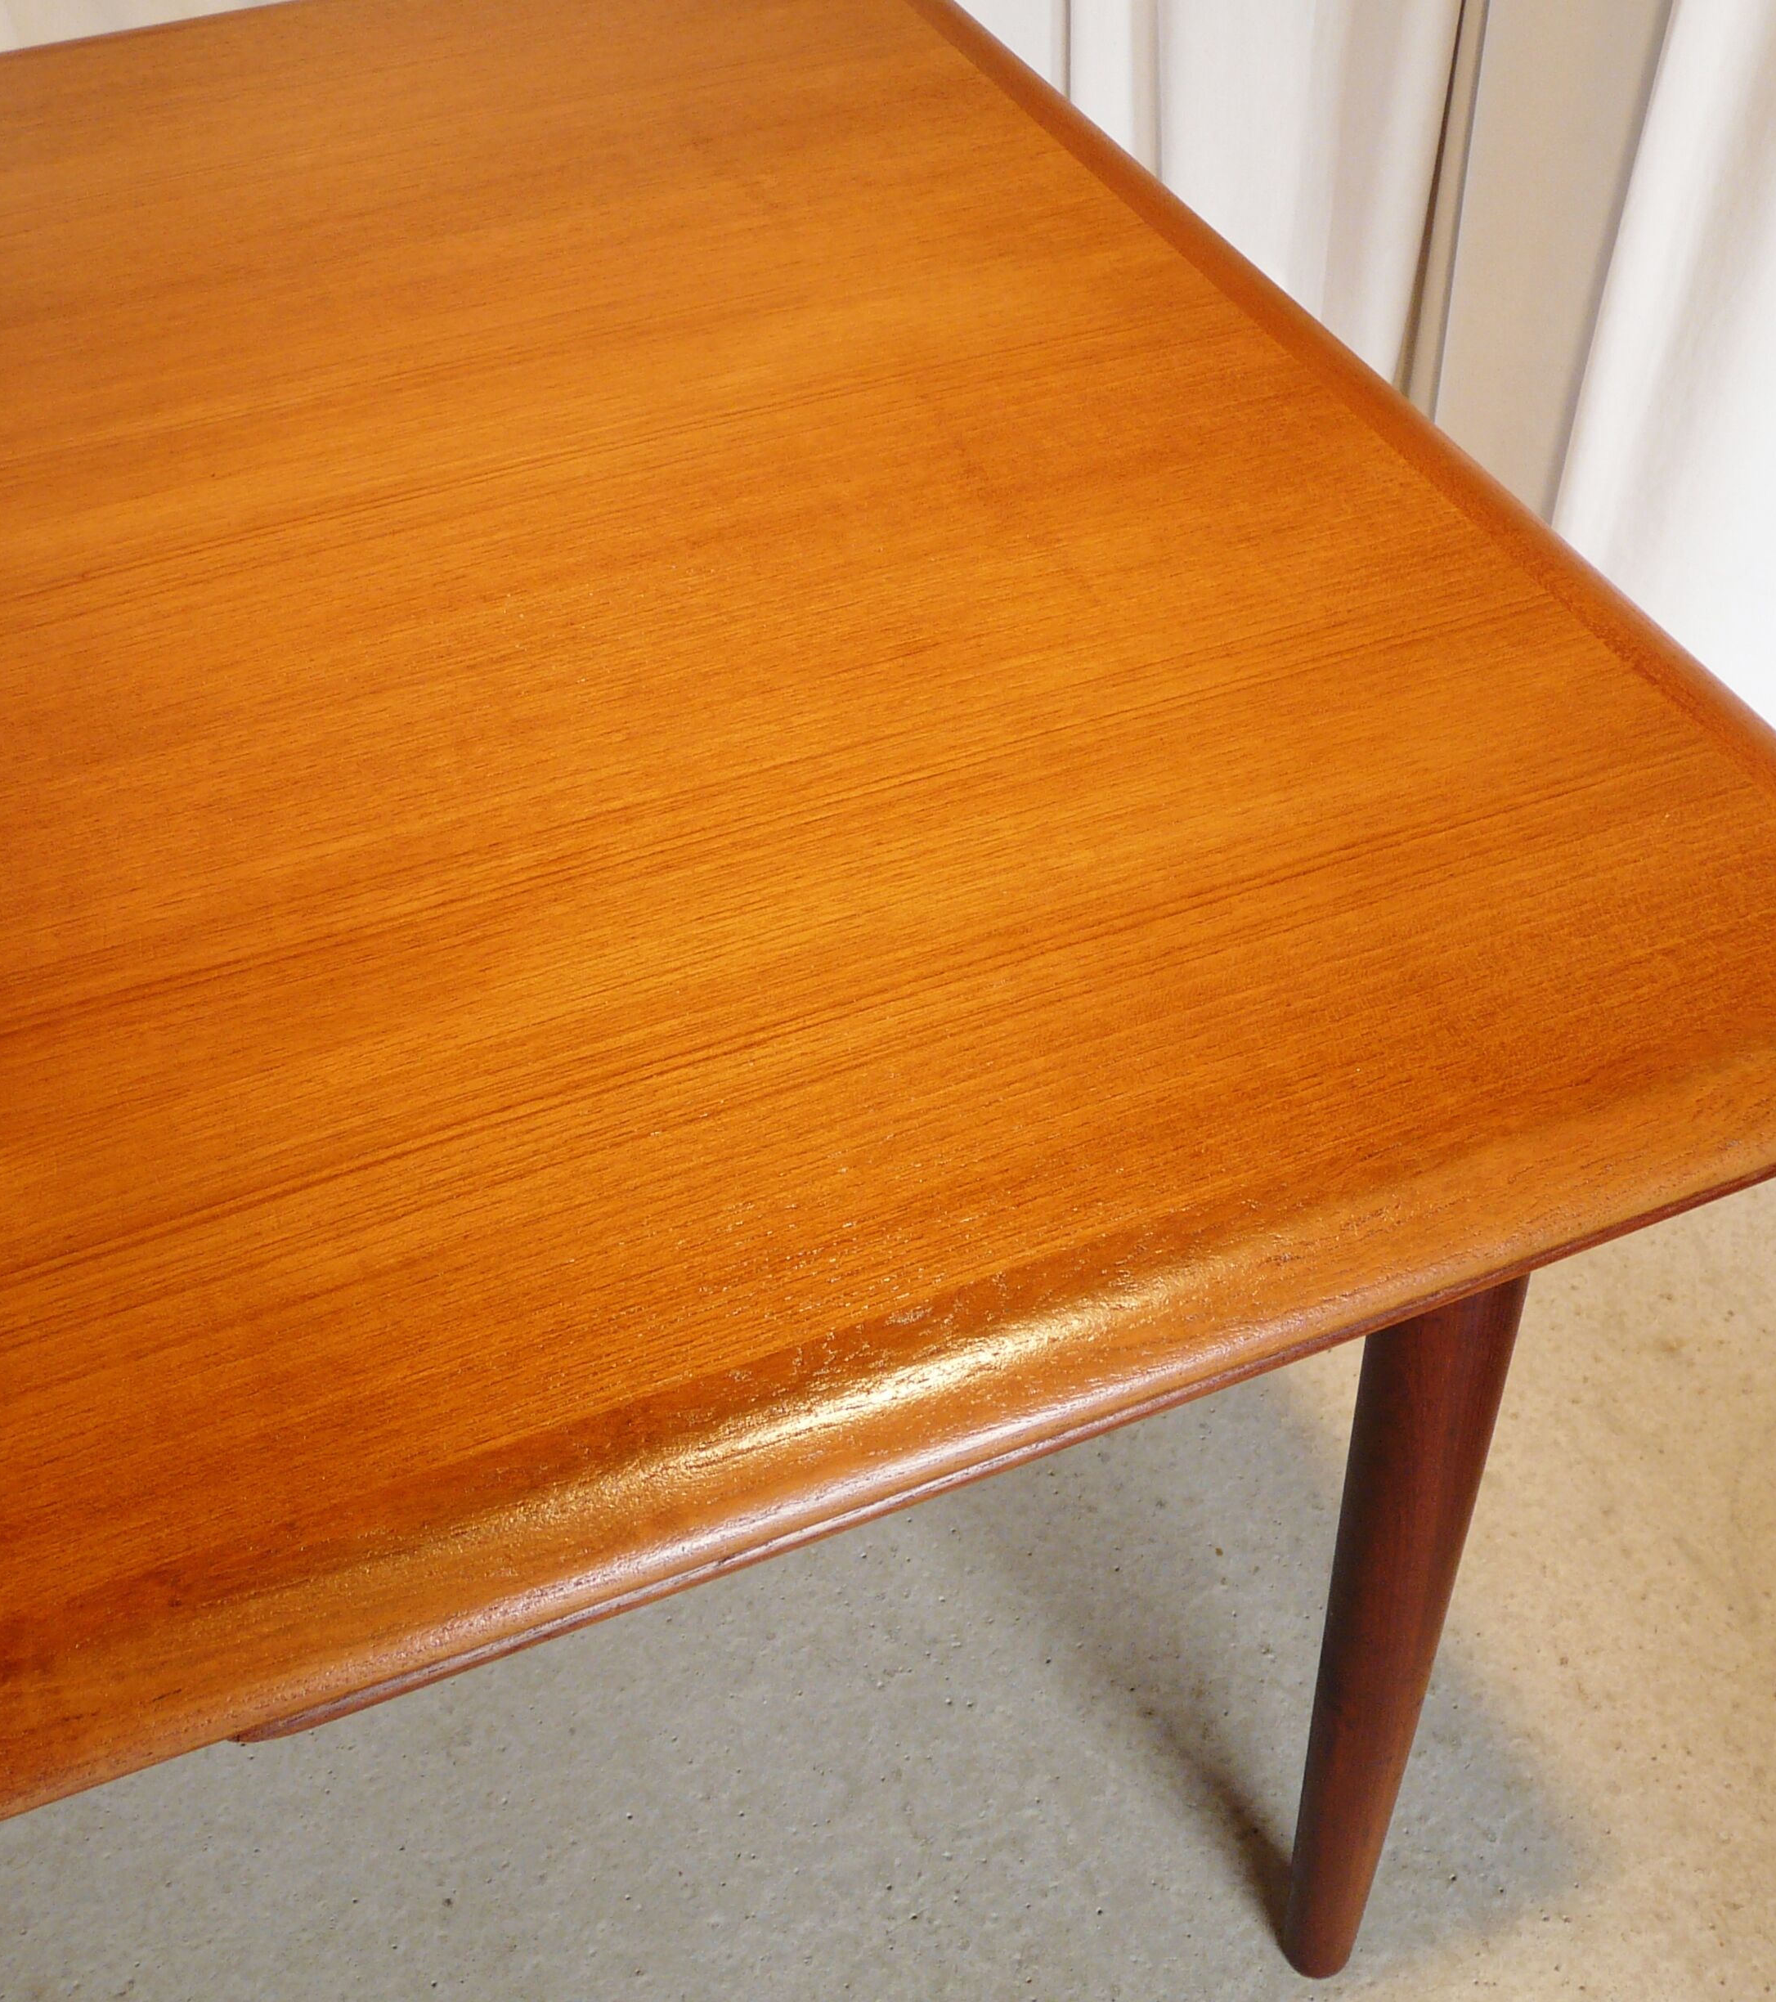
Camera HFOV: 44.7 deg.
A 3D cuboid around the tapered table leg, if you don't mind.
[{"bbox_3d":[0.204,0.259,0.886,0.054,0.650,0.054,-17,46,-12],"label":"tapered table leg"}]

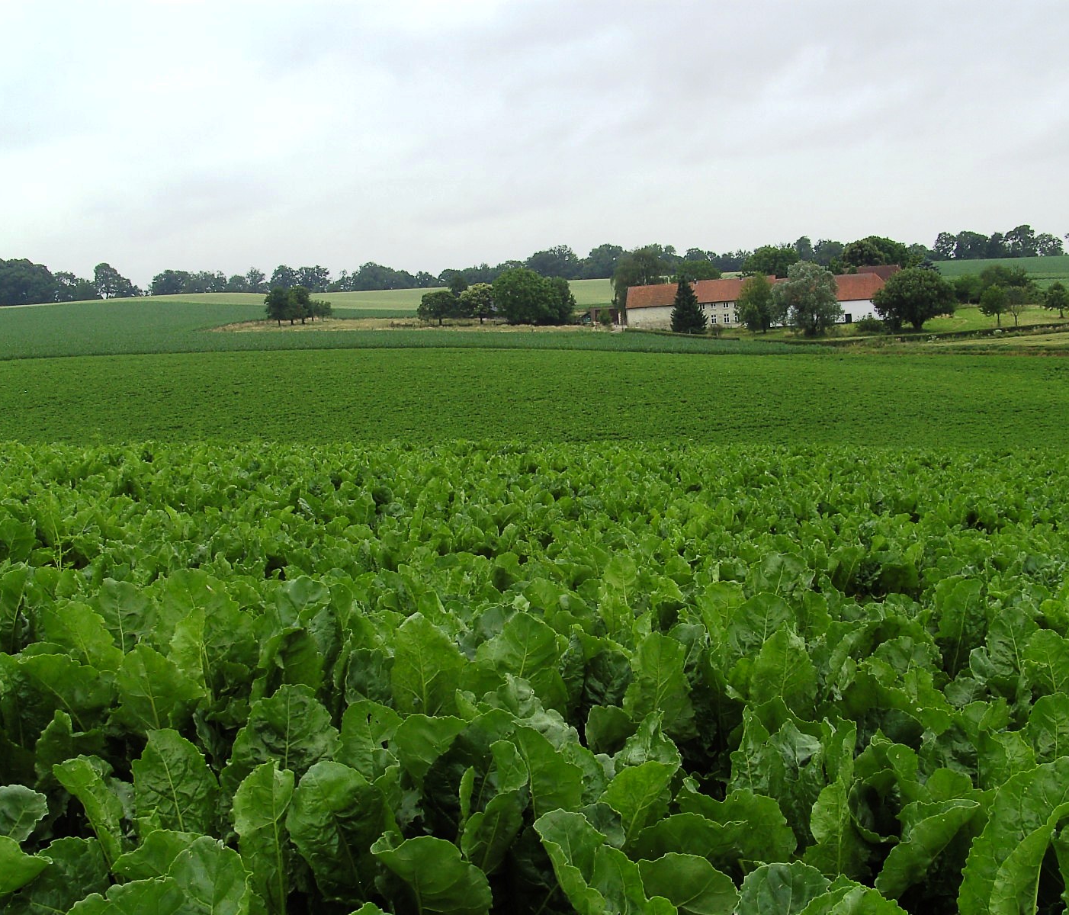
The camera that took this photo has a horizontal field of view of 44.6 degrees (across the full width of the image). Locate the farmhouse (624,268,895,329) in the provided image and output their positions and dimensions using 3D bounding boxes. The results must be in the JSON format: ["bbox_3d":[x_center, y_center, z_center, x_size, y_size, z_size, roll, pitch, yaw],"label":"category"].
[{"bbox_3d":[48.480,-33.810,285.000,57.350,9.760,11.000,-2,5,8],"label":"farmhouse"}]

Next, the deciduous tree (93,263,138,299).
[{"bbox_3d":[-176.670,-74.370,550.000,19.300,14.870,18.720,-5,5,-17],"label":"deciduous tree"}]

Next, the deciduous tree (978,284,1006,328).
[{"bbox_3d":[85.690,-28.360,244.000,5.350,8.030,5.080,0,2,0],"label":"deciduous tree"}]

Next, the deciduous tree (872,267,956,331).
[{"bbox_3d":[69.810,-29.120,240.000,15.610,11.750,14.830,0,2,0],"label":"deciduous tree"}]

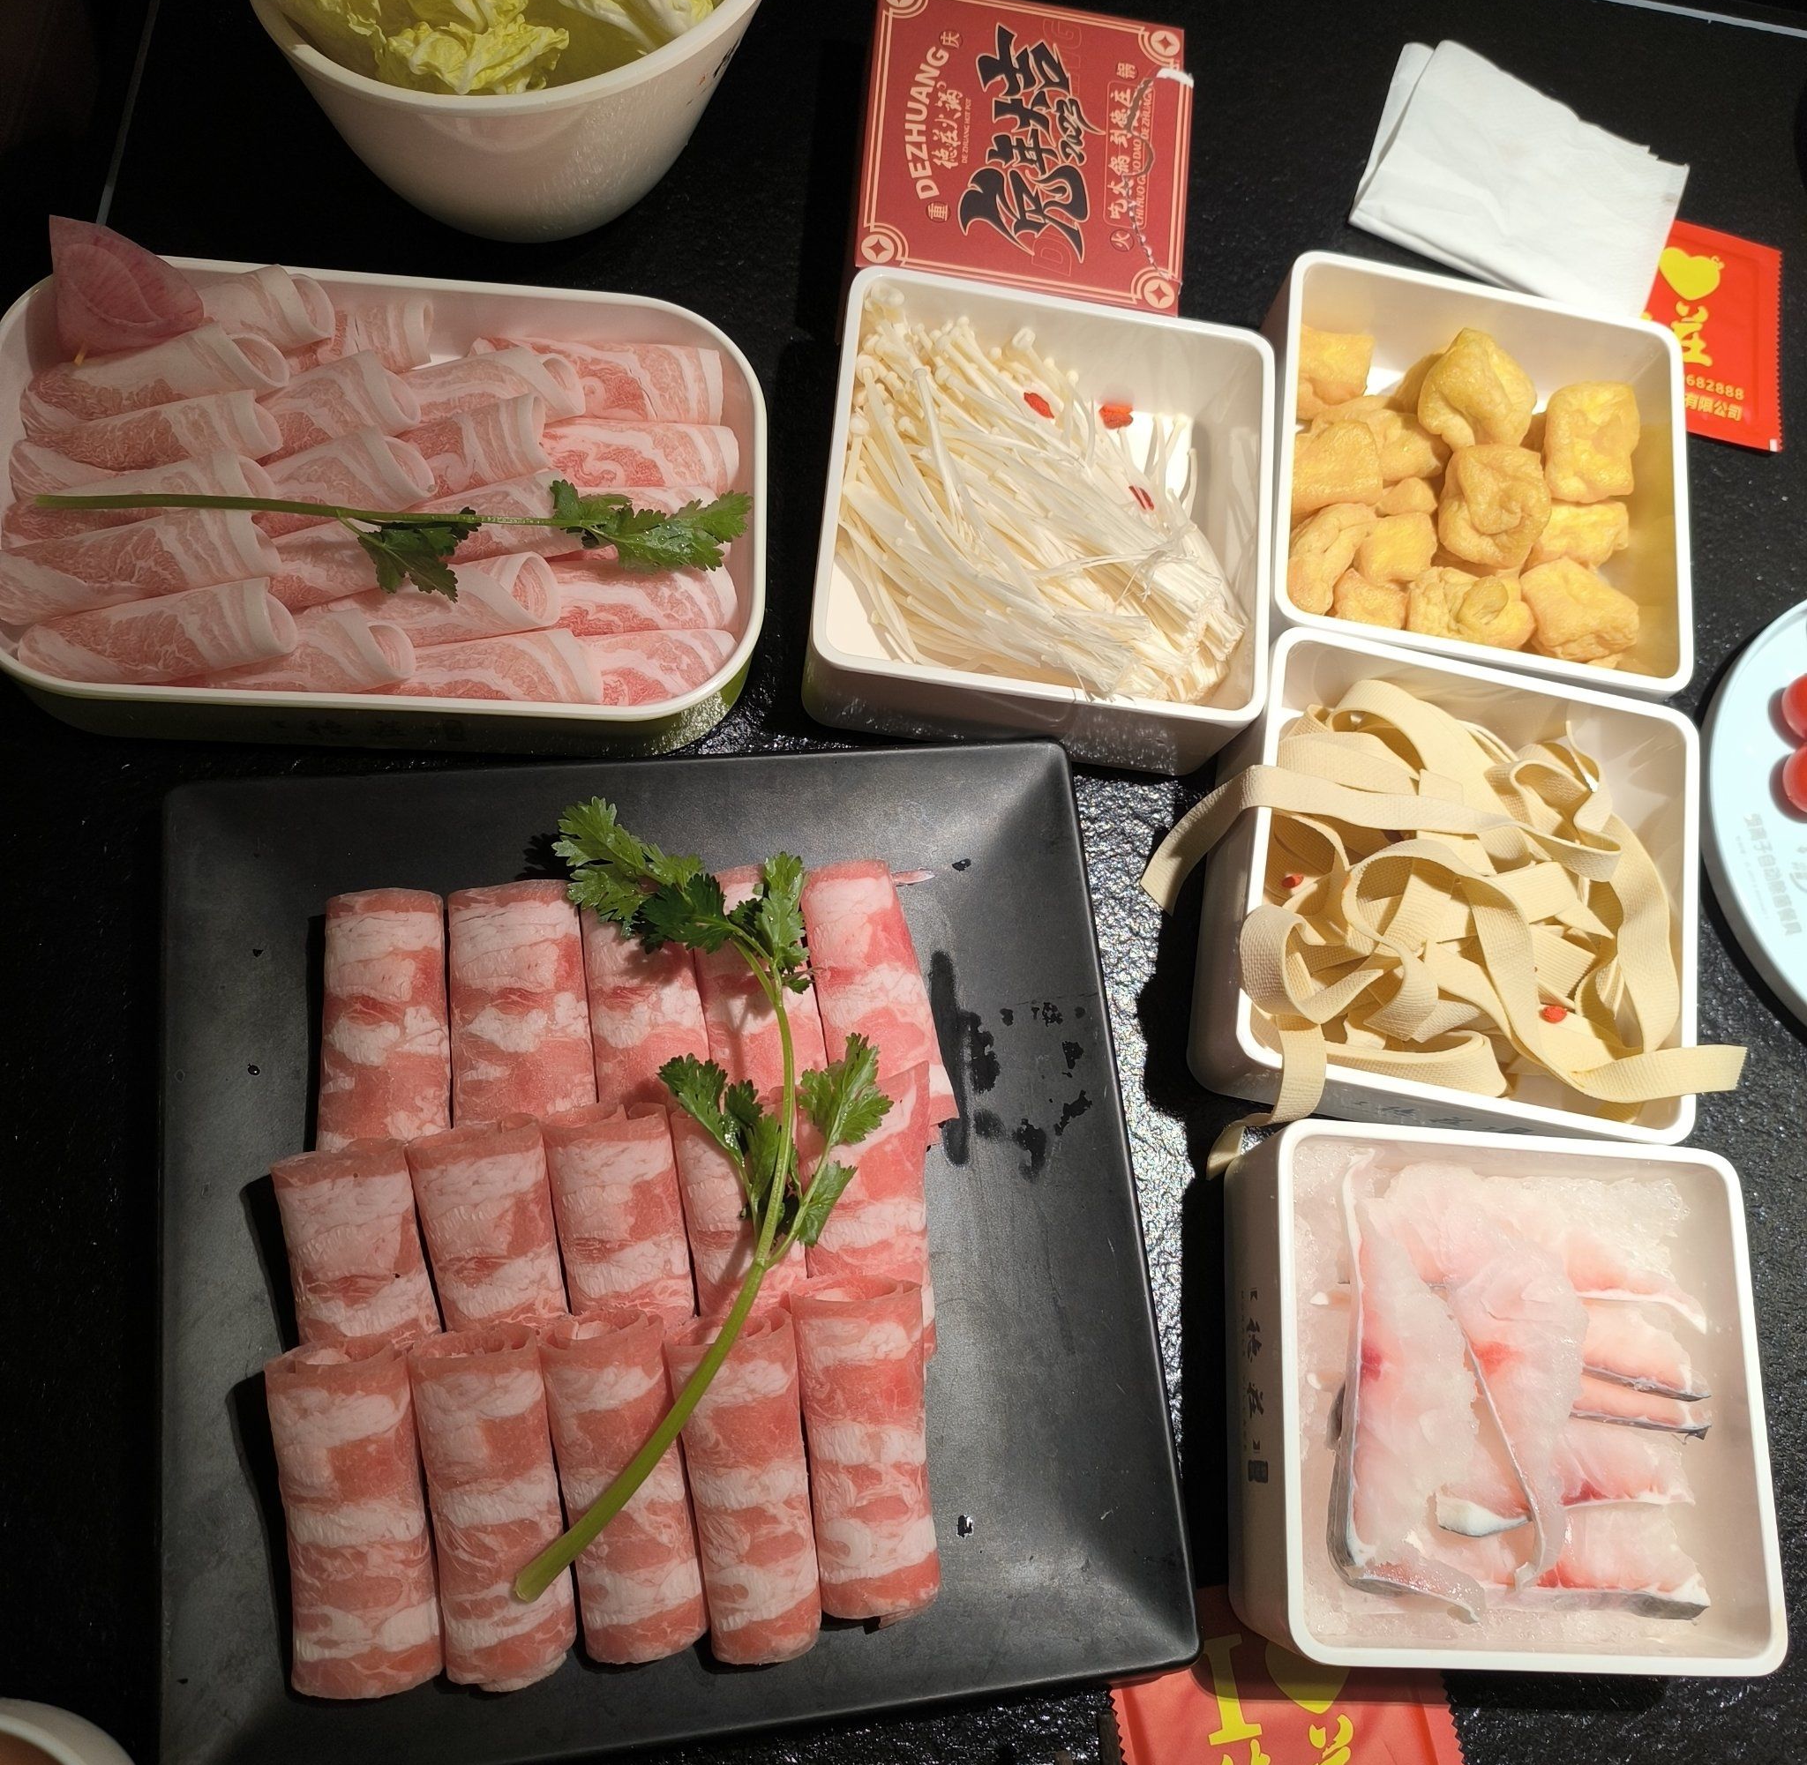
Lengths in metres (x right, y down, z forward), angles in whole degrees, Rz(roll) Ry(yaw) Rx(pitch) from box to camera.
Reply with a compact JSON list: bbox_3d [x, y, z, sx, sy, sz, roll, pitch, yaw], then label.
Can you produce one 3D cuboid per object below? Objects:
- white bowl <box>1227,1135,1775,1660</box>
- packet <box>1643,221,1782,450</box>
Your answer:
[{"bbox_3d":[0.168,0.148,0.467,0.141,0.054,0.141,5,72,-7],"label":"white bowl"},{"bbox_3d":[0.297,-0.220,0.626,0.101,0.006,0.096,12,72,-5],"label":"packet"}]

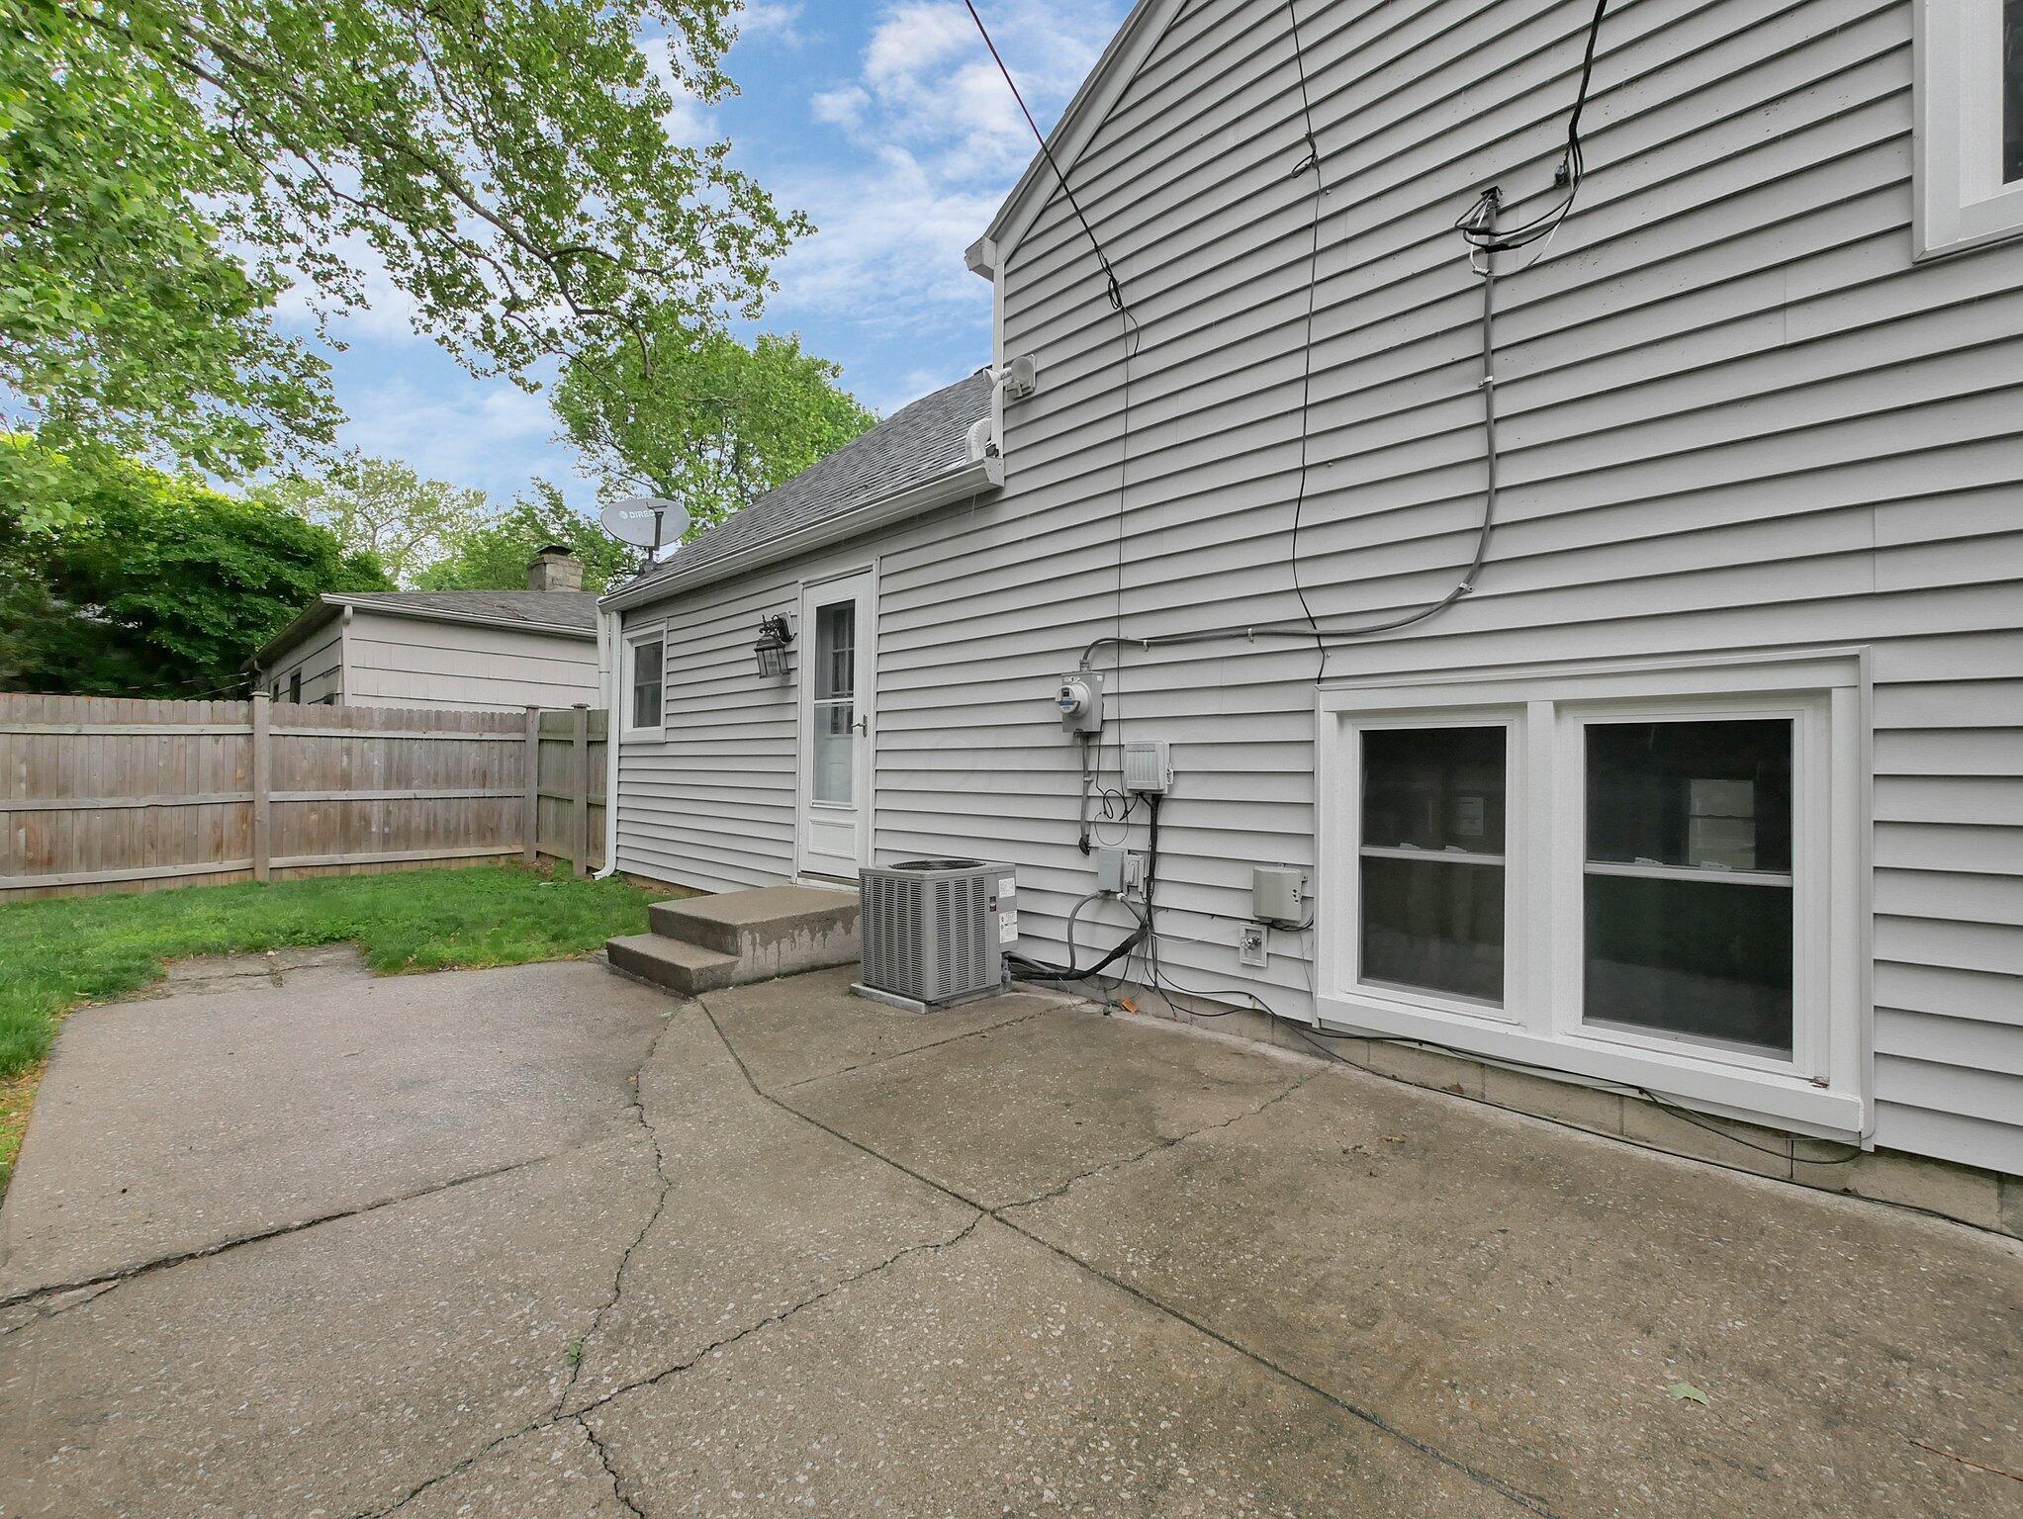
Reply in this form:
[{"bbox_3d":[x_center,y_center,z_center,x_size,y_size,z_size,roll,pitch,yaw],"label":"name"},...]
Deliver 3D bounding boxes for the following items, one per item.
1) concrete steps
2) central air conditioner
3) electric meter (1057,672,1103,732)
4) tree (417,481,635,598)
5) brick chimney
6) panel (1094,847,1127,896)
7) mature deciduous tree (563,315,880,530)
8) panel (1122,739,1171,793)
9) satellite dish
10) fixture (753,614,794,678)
[{"bbox_3d":[-1.741,1.136,5.334,1.200,0.370,1.250,-1,-1,43],"label":"concrete steps"},{"bbox_3d":[-0.387,0.896,4.408,0.600,0.635,0.590,0,-2,-44],"label":"central air conditioner"},{"bbox_3d":[0.332,-0.286,4.164,0.195,0.300,0.185,0,-2,43],"label":"electric meter"},{"bbox_3d":[-13.387,-2.960,23.000,7.500,9.200,7.500,0,-2,43],"label":"tree"},{"bbox_3d":[-8.927,-3.679,16.000,0.850,1.100,0.670,0,-1,43],"label":"brick chimney"},{"bbox_3d":[0.507,0.550,4.047,0.140,0.213,0.075,0,-2,43],"label":"panel"},{"bbox_3d":[-7.383,-4.680,21.069,8.600,12.300,8.400,1,-1,0],"label":"mature deciduous tree"},{"bbox_3d":[0.641,0.043,3.879,0.200,0.250,0.085,0,-1,43],"label":"panel"},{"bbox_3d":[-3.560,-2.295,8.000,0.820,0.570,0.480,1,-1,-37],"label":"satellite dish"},{"bbox_3d":[-1.760,-0.837,6.050,0.230,0.490,0.280,0,-1,43],"label":"fixture"}]

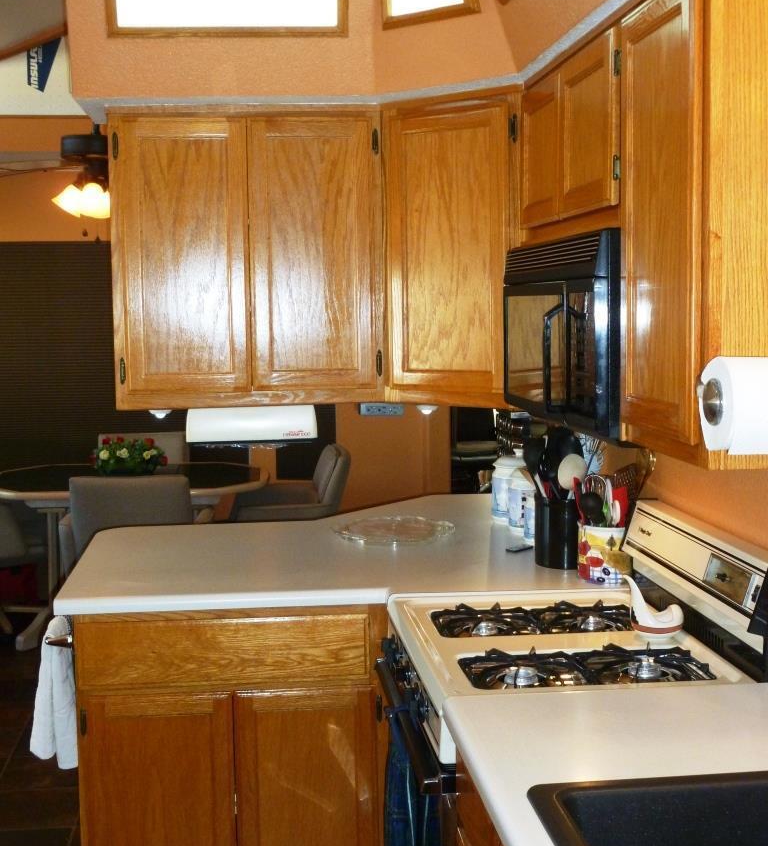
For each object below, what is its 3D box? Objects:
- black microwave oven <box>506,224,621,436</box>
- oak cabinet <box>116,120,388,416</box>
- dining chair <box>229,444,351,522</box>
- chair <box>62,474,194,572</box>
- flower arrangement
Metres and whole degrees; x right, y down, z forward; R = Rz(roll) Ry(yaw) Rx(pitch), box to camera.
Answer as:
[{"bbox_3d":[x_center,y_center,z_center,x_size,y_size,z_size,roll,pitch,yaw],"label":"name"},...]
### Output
[{"bbox_3d":[0.497,-0.196,2.438,0.370,0.385,0.745,-1,6,-7],"label":"black microwave oven"},{"bbox_3d":[-0.356,-0.424,3.057,0.680,0.740,0.320,-1,6,-7],"label":"oak cabinet"},{"bbox_3d":[-0.501,0.571,5.972,0.610,0.865,0.640,-2,6,-14],"label":"dining chair"},{"bbox_3d":[-1.145,0.639,5.376,0.640,0.865,0.610,-1,6,-4],"label":"chair"},{"bbox_3d":[-1.331,0.164,6.034,0.400,0.210,0.280,-1,6,-7],"label":"flower arrangement"}]

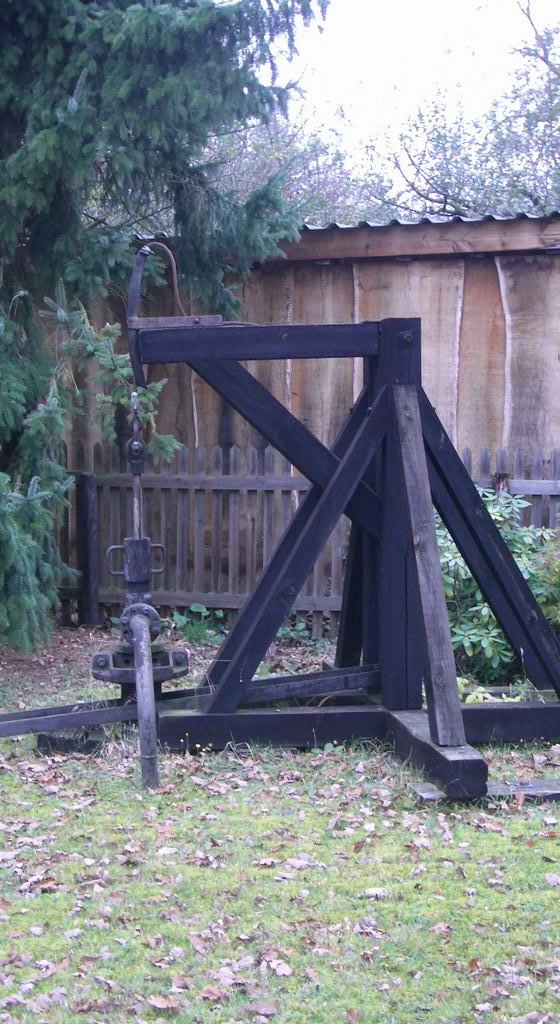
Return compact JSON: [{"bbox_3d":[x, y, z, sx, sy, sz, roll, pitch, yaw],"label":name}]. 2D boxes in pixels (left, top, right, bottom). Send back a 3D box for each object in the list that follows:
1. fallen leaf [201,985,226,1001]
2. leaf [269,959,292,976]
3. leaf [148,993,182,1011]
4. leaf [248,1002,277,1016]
[{"bbox_3d":[-0.171,1.238,3.736,0.064,0.020,0.060,0,3,-3],"label":"fallen leaf"},{"bbox_3d":[0.001,1.230,3.913,0.060,0.020,0.075,0,3,0],"label":"leaf"},{"bbox_3d":[-0.295,1.241,3.676,0.083,0.020,0.070,0,3,-5],"label":"leaf"},{"bbox_3d":[-0.046,1.243,3.623,0.073,0.015,0.056,0,3,-1],"label":"leaf"}]

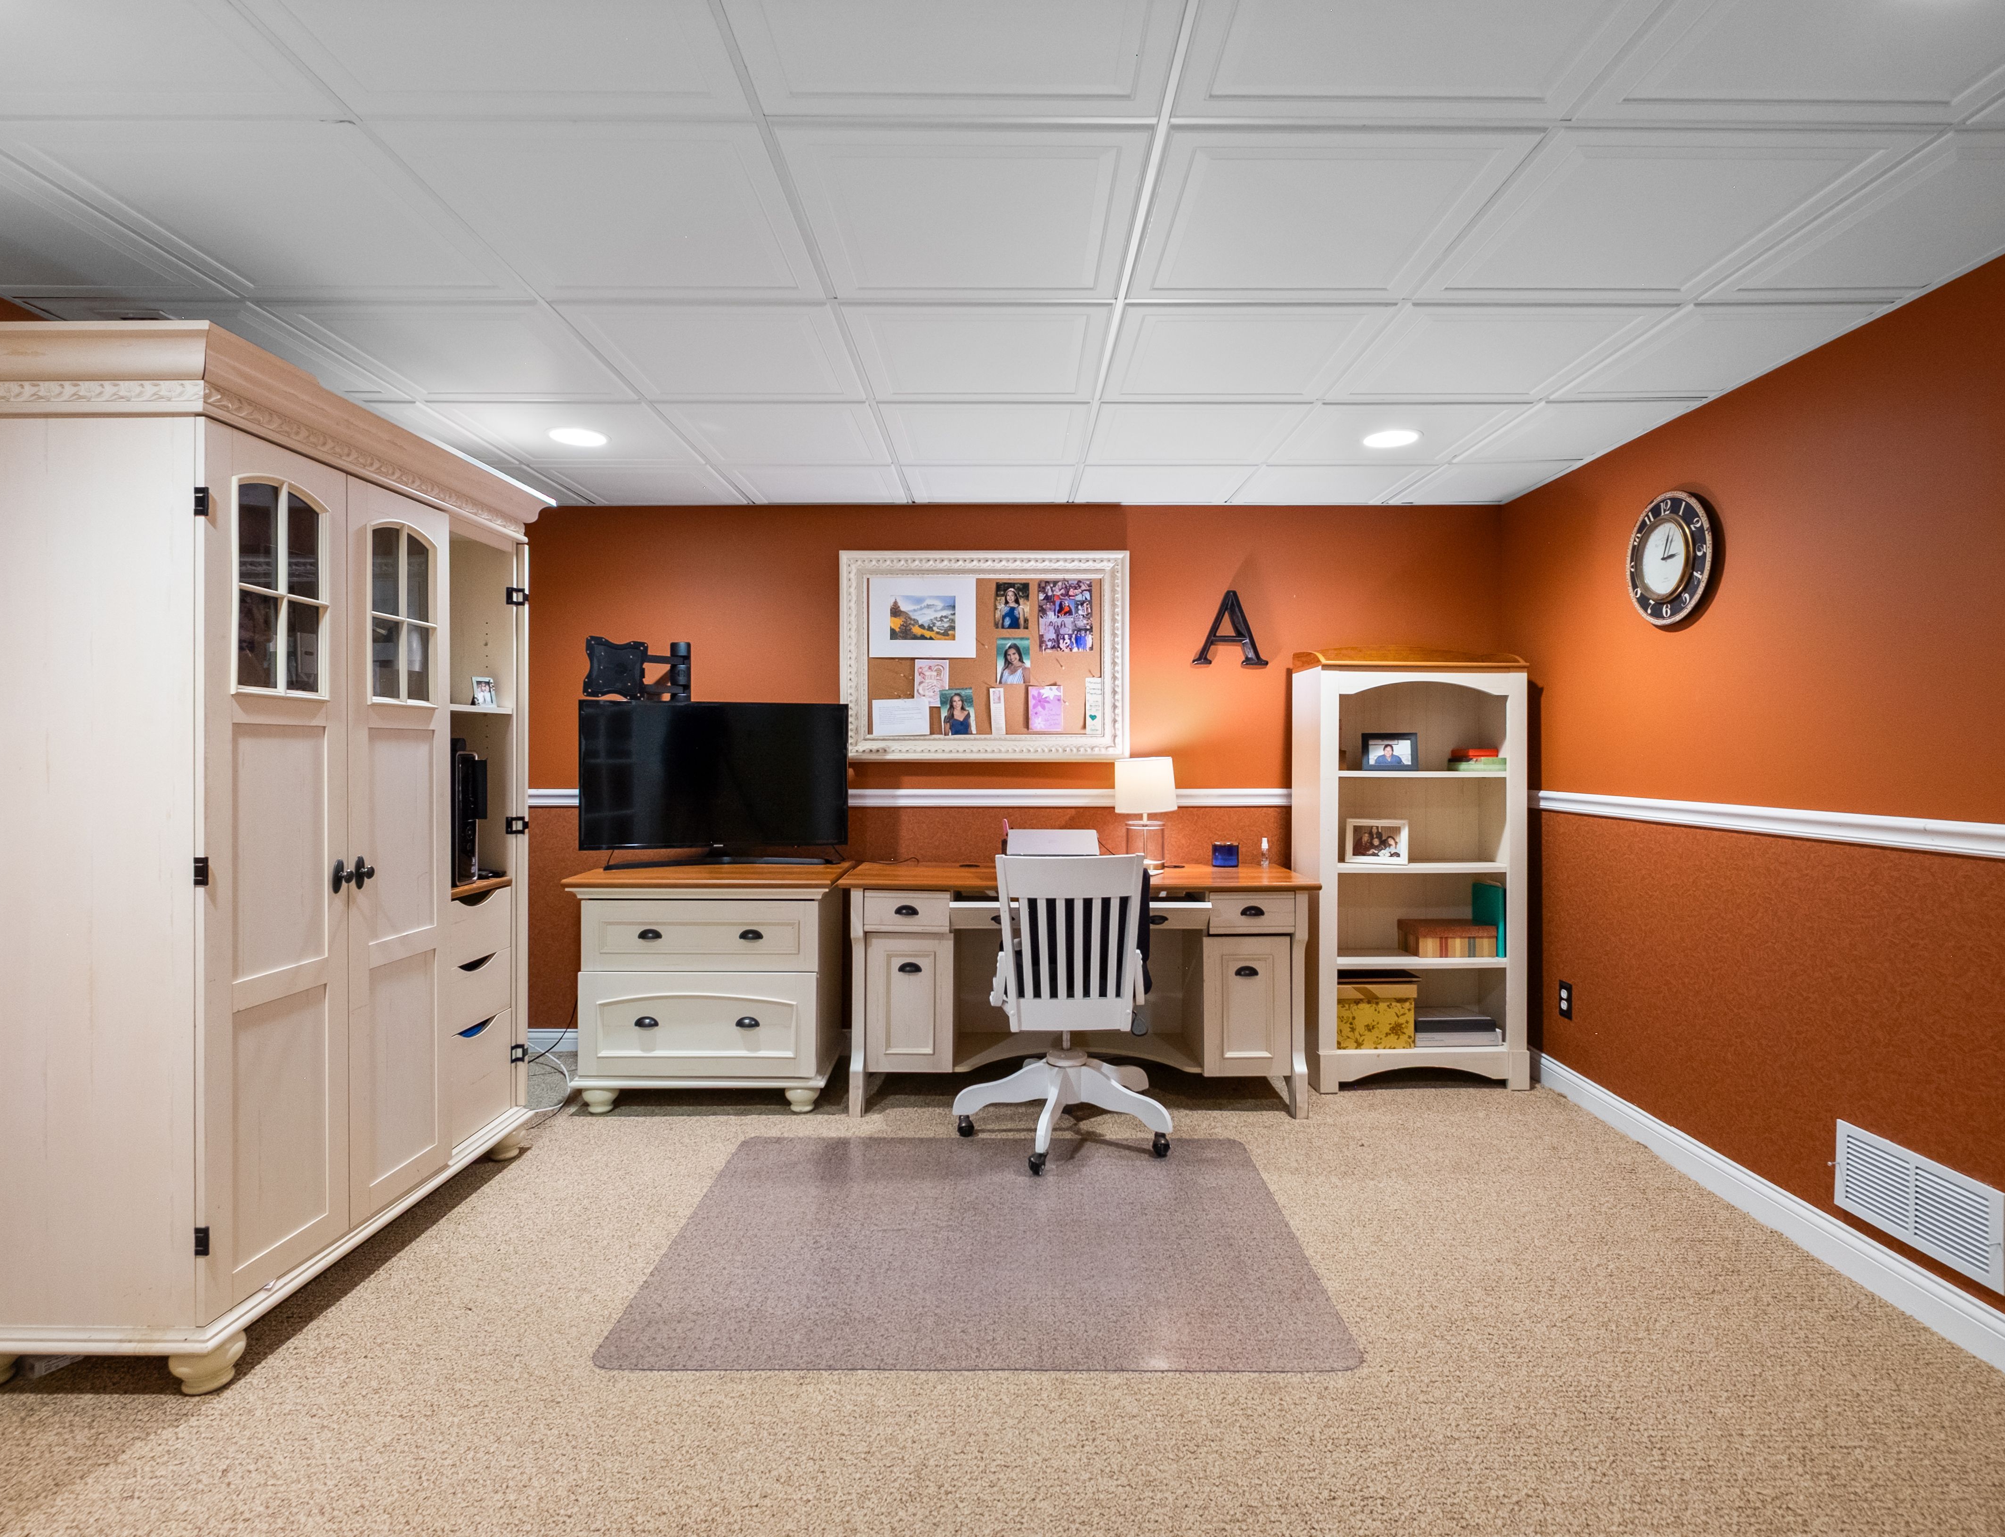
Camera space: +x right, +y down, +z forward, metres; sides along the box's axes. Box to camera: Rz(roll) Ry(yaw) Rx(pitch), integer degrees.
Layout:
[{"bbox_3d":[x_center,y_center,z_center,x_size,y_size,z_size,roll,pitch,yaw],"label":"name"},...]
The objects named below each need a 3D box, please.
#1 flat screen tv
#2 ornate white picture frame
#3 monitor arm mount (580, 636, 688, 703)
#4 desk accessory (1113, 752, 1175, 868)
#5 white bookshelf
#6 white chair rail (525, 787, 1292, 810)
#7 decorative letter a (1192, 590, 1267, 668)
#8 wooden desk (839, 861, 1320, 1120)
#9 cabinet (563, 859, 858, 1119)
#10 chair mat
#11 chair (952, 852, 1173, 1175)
[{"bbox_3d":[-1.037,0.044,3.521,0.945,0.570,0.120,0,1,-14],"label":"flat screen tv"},{"bbox_3d":[-0.063,-0.438,3.750,1.133,0.823,0.045,0,1,0],"label":"ornate white picture frame"},{"bbox_3d":[-1.356,-0.358,3.611,0.303,0.247,0.311,0,0,0],"label":"monitor arm mount"},{"bbox_3d":[0.520,0.164,3.472,0.215,0.400,0.215,0,1,0],"label":"desk accessory"},{"bbox_3d":[1.482,0.348,3.531,0.740,1.570,0.347,0,0,0],"label":"white bookshelf"},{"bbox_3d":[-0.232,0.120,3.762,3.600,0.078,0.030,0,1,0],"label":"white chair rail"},{"bbox_3d":[0.882,-0.540,3.730,0.297,0.291,0.036,0,0,0],"label":"decorative letter a"},{"bbox_3d":[0.248,0.746,3.353,1.535,0.767,0.566,0,0,0],"label":"wooden desk"},{"bbox_3d":[-0.981,0.743,3.383,0.862,0.760,0.580,0,1,0],"label":"cabinet"},{"bbox_3d":[-0.036,1.131,2.376,1.485,0.012,1.126,0,0,0],"label":"chair mat"},{"bbox_3d":[0.175,0.684,2.958,0.620,0.885,0.640,0,1,0],"label":"chair"}]

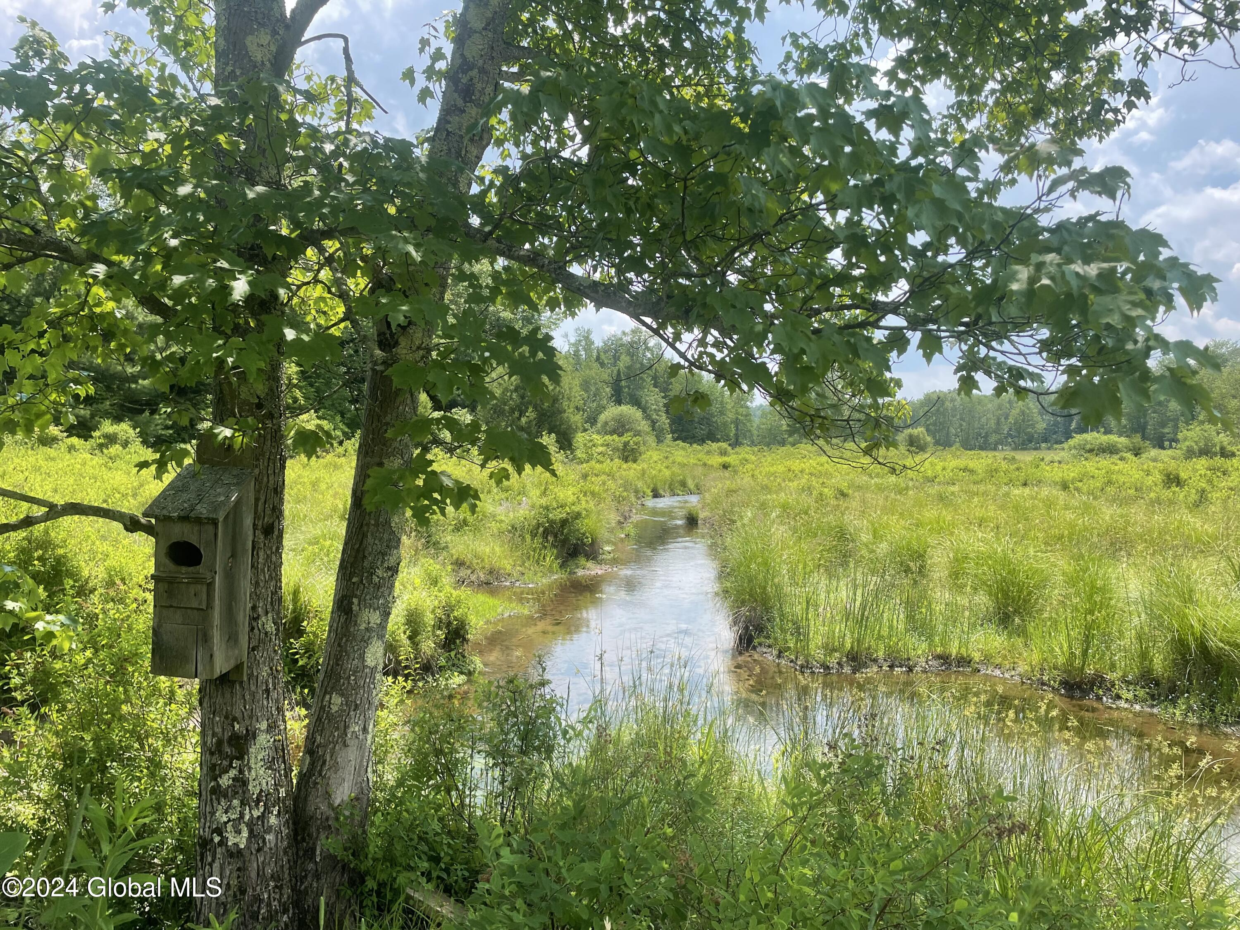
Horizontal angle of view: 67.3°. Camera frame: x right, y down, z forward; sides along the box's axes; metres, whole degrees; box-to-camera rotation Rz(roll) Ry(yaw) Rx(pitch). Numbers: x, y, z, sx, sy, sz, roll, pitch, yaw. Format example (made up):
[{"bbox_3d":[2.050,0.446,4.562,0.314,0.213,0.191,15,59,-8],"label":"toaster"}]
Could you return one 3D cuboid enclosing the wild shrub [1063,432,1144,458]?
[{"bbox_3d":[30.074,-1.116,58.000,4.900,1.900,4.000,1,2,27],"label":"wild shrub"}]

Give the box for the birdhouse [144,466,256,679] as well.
[{"bbox_3d":[-1.430,0.361,3.167,0.241,0.672,0.240,4,4,4],"label":"birdhouse"}]

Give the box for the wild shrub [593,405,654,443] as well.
[{"bbox_3d":[0.218,-2.403,60.000,3.900,3.000,3.700,0,1,0],"label":"wild shrub"}]

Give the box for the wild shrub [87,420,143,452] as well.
[{"bbox_3d":[-15.174,-0.830,28.000,1.650,1.050,1.500,-1,2,-28],"label":"wild shrub"}]

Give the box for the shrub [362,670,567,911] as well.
[{"bbox_3d":[-0.576,1.197,3.450,0.740,0.880,0.680,0,1,-10],"label":"shrub"}]

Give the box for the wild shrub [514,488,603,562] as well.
[{"bbox_3d":[-1.052,1.011,15.800,1.500,1.250,1.400,0,1,-4],"label":"wild shrub"}]

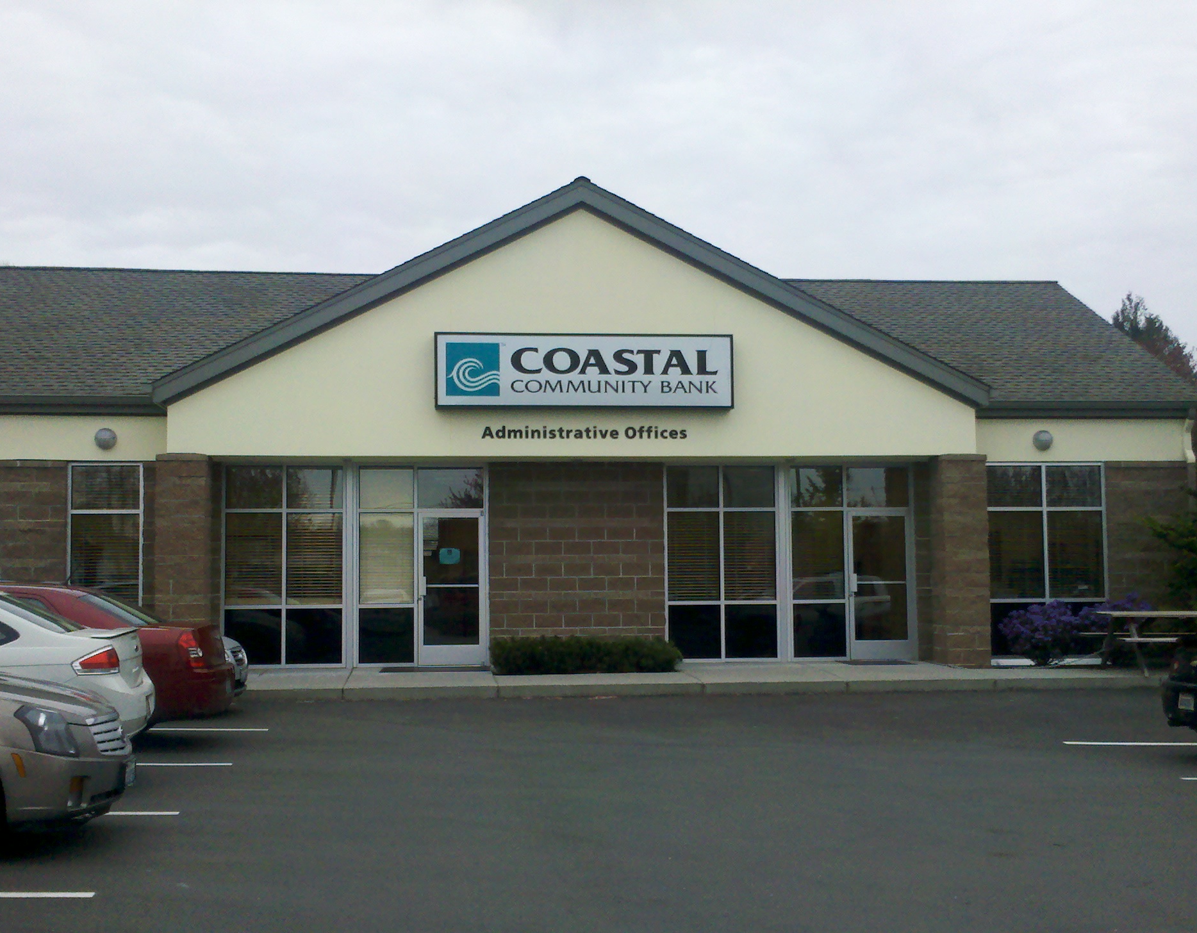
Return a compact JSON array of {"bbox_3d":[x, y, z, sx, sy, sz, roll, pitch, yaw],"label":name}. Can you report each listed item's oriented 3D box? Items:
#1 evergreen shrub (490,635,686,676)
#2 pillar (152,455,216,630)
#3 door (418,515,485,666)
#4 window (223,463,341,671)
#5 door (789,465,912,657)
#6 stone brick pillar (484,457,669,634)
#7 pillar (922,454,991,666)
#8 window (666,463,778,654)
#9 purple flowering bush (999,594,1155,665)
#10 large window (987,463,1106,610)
[{"bbox_3d":[-0.179,2.493,17.684,2.560,0.470,0.900,0,-4,-6],"label":"evergreen shrub"},{"bbox_3d":[-5.291,1.288,16.935,0.640,2.860,0.630,0,-4,-6],"label":"pillar"},{"bbox_3d":[-2.034,1.700,18.276,0.920,2.130,0.100,0,-4,-6],"label":"door"},{"bbox_3d":[-4.289,1.359,18.058,1.650,2.714,0.140,0,-4,-5],"label":"window"},{"bbox_3d":[3.636,1.381,18.913,1.820,2.780,0.120,0,-4,-6],"label":"door"},{"bbox_3d":[-0.318,1.330,18.522,2.471,2.755,0.300,0,-4,-5],"label":"stone brick pillar"},{"bbox_3d":[5.105,1.333,18.647,0.651,2.941,0.580,0,-4,-5],"label":"pillar"},{"bbox_3d":[1.733,1.360,18.620,1.653,2.736,0.140,0,-4,-5],"label":"window"},{"bbox_3d":[6.665,2.275,18.383,2.100,0.980,1.150,0,-4,-6],"label":"purple flowering bush"},{"bbox_3d":[6.446,1.281,19.066,1.781,2.653,0.140,0,-4,-5],"label":"large window"}]

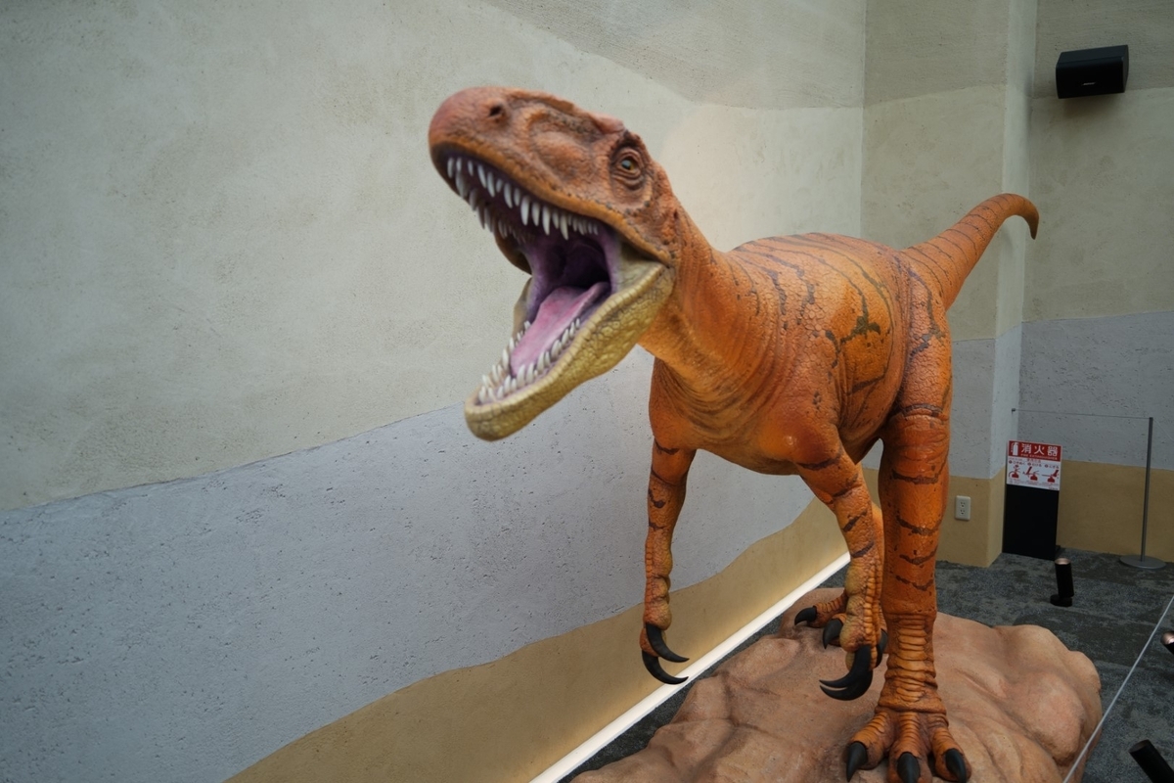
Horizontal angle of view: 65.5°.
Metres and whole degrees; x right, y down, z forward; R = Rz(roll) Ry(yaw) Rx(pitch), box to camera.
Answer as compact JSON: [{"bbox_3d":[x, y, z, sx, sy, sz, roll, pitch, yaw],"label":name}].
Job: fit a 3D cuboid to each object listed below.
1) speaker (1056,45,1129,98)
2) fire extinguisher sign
[{"bbox_3d":[2.533,-1.601,4.580,0.289,0.170,0.164,4,47,36],"label":"speaker"},{"bbox_3d":[2.378,0.392,4.854,0.255,0.237,0.020,4,6,35],"label":"fire extinguisher sign"}]

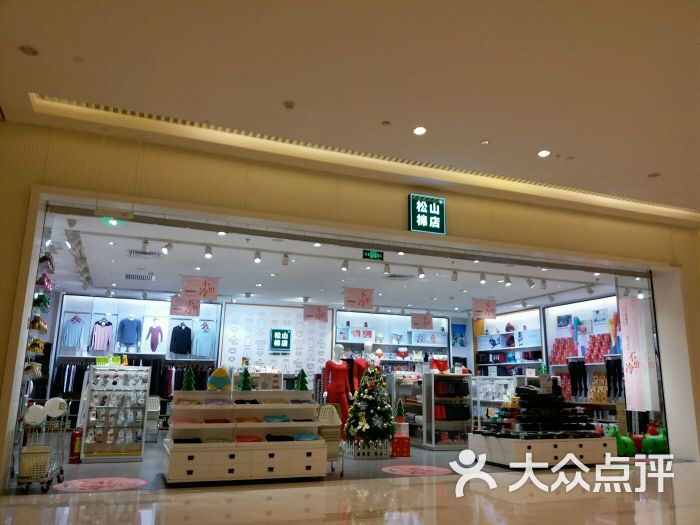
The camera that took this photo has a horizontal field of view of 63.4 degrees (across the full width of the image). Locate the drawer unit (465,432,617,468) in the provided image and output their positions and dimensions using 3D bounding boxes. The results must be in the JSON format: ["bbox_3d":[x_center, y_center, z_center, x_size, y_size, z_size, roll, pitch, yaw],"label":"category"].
[{"bbox_3d":[2.979,2.903,8.831,1.912,0.417,1.113,6,-13,-21],"label":"drawer unit"}]

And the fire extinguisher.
[{"bbox_3d":[-4.183,2.813,8.696,0.170,0.530,0.160,11,-16,-38],"label":"fire extinguisher"}]

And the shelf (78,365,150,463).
[{"bbox_3d":[-3.459,2.242,8.408,0.806,1.307,0.545,6,-13,-21],"label":"shelf"}]

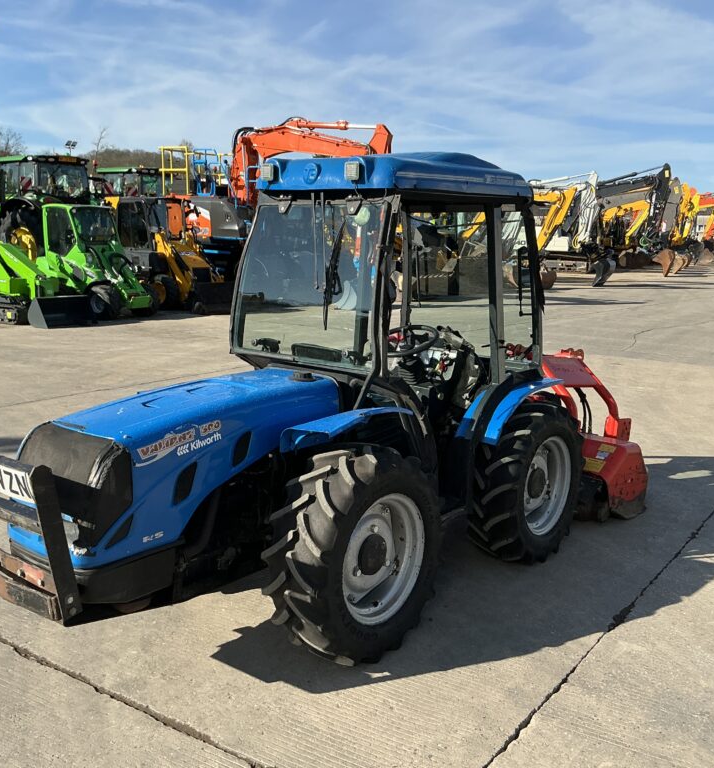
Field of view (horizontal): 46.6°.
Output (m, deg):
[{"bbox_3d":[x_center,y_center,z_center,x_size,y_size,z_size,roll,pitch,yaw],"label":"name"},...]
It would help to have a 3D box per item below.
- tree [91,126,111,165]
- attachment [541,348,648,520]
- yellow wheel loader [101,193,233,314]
[{"bbox_3d":[-26.322,-22.628,85.000,2.300,7.500,2.200,2,10,0],"label":"tree"},{"bbox_3d":[1.291,0.267,5.718,1.280,1.130,0.820,10,13,38],"label":"attachment"},{"bbox_3d":[-3.935,-2.973,18.533,1.600,2.400,3.800,-7,14,-42],"label":"yellow wheel loader"}]

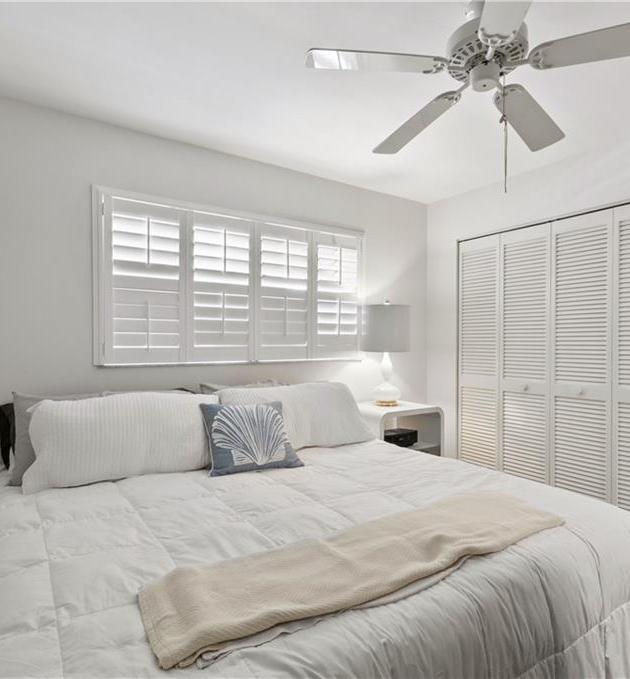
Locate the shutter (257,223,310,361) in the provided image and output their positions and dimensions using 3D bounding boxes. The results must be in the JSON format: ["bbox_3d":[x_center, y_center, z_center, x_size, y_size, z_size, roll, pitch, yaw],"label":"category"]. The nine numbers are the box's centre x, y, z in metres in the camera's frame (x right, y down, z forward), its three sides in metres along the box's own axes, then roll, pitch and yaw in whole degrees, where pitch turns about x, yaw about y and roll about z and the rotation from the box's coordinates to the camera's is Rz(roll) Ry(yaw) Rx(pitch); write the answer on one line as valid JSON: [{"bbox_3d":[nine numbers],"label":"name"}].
[{"bbox_3d":[-0.223,-0.318,2.961,0.439,0.938,0.045,0,0,-34],"label":"shutter"}]

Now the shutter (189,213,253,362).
[{"bbox_3d":[-0.595,-0.320,2.713,0.441,0.931,0.045,0,0,-34],"label":"shutter"}]

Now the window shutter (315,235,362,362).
[{"bbox_3d":[0.158,-0.317,3.213,0.457,0.945,0.045,0,0,-34],"label":"window shutter"}]

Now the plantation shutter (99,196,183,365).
[{"bbox_3d":[-0.970,-0.321,2.464,0.448,0.924,0.045,0,0,-34],"label":"plantation shutter"}]

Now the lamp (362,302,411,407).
[{"bbox_3d":[0.568,0.105,3.295,0.393,0.809,0.393,0,0,0],"label":"lamp"}]

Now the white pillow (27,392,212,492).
[{"bbox_3d":[-0.872,0.456,2.027,0.860,0.400,0.200,0,-18,-31],"label":"white pillow"}]

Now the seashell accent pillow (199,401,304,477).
[{"bbox_3d":[-0.323,0.477,2.134,0.450,0.380,0.140,0,-32,-21],"label":"seashell accent pillow"}]

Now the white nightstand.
[{"bbox_3d":[0.602,0.877,3.224,0.600,0.735,0.410,0,0,-31],"label":"white nightstand"}]

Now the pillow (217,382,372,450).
[{"bbox_3d":[-0.110,0.454,2.534,0.890,0.400,0.200,0,-18,-31],"label":"pillow"}]

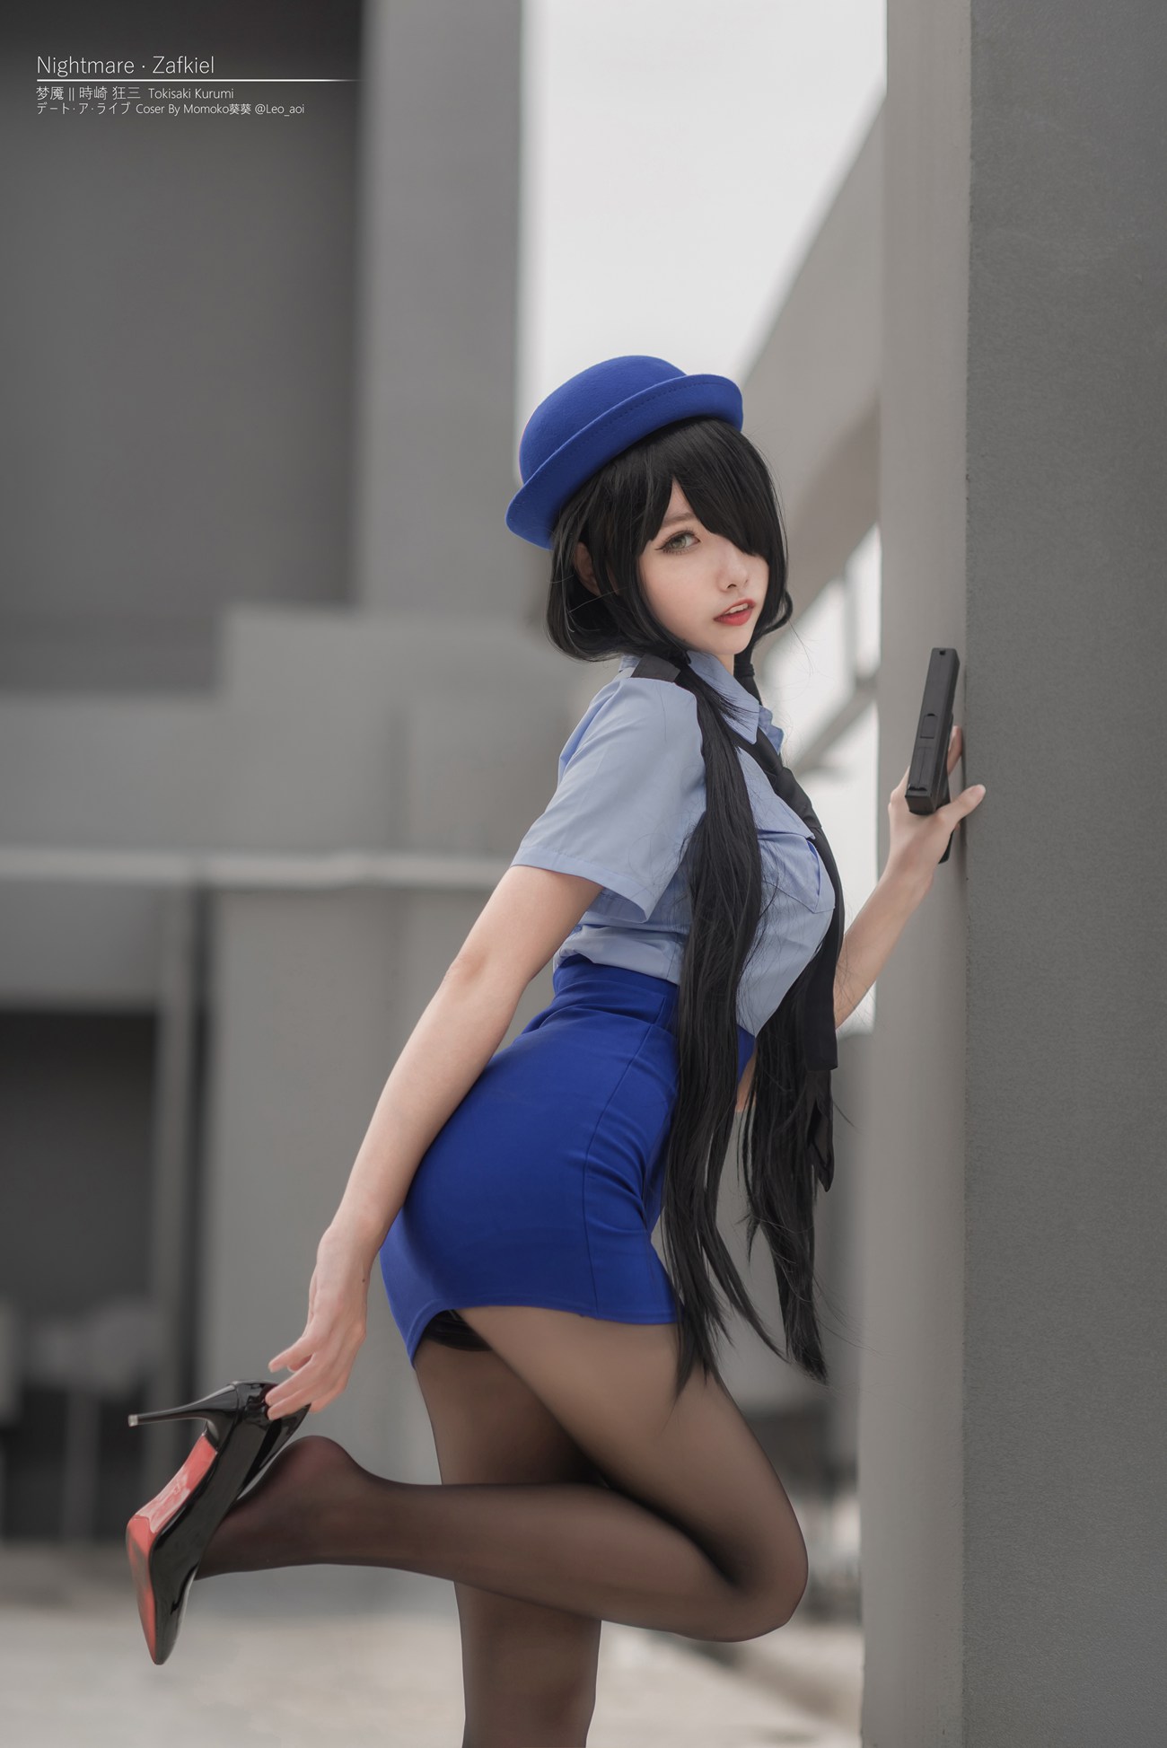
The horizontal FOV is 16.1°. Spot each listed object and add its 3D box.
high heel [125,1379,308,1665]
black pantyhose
[{"bbox_3d":[-0.310,0.554,3.557,0.150,0.235,0.078,-8,18,-21],"label":"high heel"},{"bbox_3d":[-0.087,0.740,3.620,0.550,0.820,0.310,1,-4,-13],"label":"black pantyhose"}]

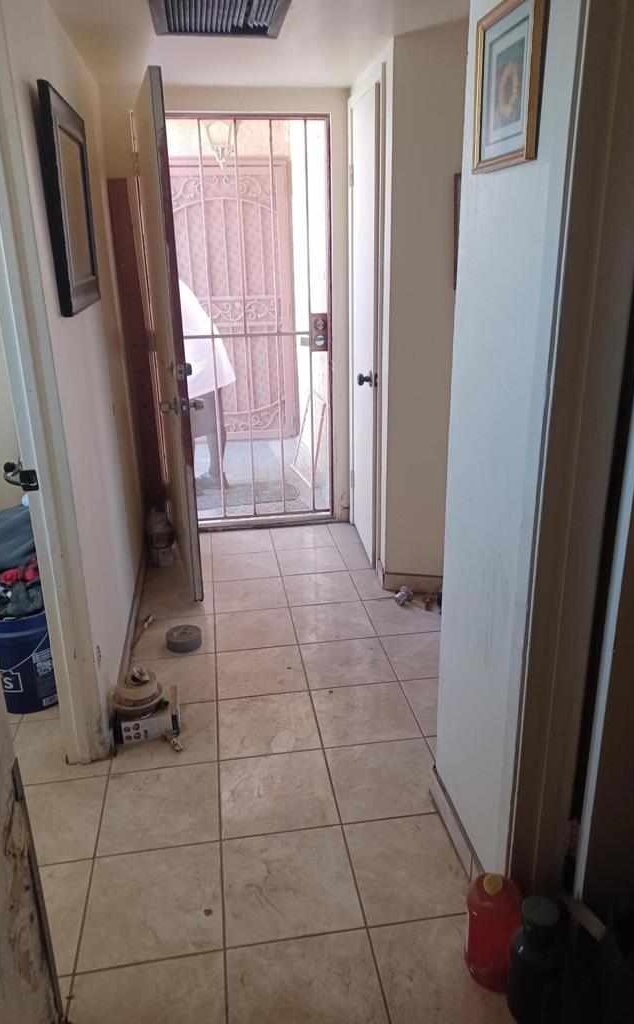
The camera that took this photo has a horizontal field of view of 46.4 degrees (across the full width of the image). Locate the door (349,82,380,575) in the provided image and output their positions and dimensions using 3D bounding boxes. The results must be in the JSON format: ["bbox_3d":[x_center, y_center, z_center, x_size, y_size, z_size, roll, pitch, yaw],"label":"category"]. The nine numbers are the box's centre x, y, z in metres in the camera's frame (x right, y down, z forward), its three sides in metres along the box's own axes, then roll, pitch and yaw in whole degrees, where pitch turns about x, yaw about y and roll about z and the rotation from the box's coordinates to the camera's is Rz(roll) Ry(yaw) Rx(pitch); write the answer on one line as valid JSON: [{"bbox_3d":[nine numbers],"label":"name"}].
[{"bbox_3d":[0.235,-0.796,3.493,0.040,2.040,0.620,-3,20,-6],"label":"door"}]

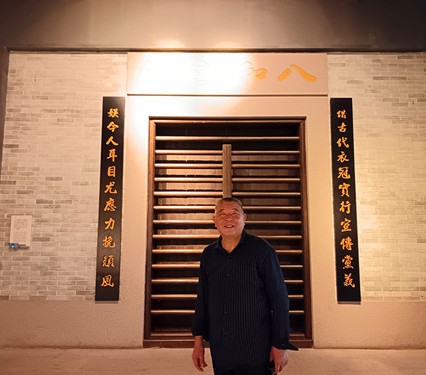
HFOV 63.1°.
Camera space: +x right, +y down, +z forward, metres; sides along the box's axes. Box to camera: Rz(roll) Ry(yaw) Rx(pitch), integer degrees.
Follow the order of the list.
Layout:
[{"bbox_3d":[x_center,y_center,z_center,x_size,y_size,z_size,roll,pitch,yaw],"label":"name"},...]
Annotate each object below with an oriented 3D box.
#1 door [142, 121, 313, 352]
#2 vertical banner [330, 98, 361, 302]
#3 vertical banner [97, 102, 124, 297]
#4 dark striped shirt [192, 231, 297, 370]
[{"bbox_3d":[0.204,0.548,4.629,2.152,3.022,0.150,0,-6,0],"label":"door"},{"bbox_3d":[1.766,0.129,4.646,0.295,2.708,0.050,0,-6,0],"label":"vertical banner"},{"bbox_3d":[-1.356,0.116,4.635,0.296,2.718,0.050,0,-6,0],"label":"vertical banner"},{"bbox_3d":[0.197,0.641,2.032,0.580,0.766,0.300,-2,-7,17],"label":"dark striped shirt"}]

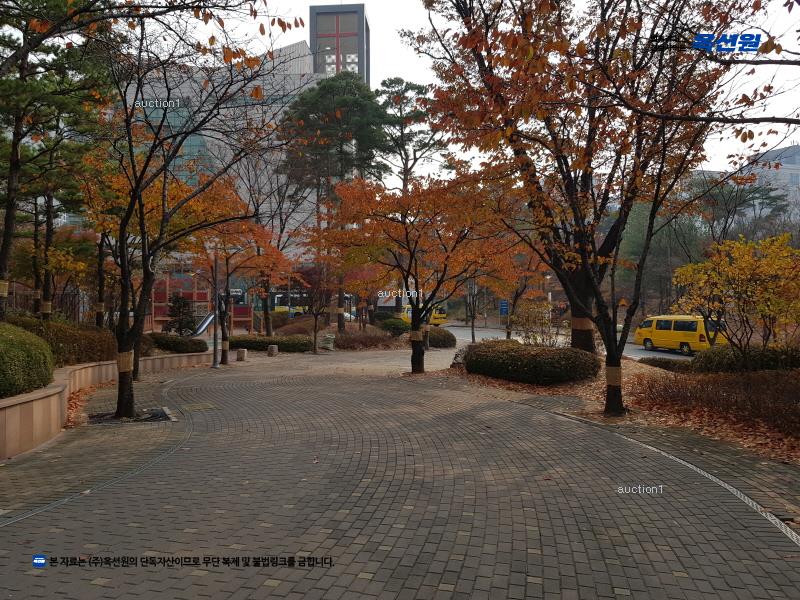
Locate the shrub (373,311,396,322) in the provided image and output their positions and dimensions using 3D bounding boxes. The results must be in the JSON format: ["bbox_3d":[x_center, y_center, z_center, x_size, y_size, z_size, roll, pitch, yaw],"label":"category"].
[{"bbox_3d":[-1.200,1.350,47.000,2.000,1.050,1.700,0,-2,0],"label":"shrub"}]

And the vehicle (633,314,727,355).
[{"bbox_3d":[15.450,1.820,33.400,1.860,1.980,4.900,1,-2,-25],"label":"vehicle"}]

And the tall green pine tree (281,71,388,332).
[{"bbox_3d":[-3.815,-5.737,35.000,6.300,15.300,6.100,0,-2,0],"label":"tall green pine tree"}]

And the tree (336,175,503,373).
[{"bbox_3d":[0.571,-0.776,17.600,4.900,5.800,4.800,0,-2,0],"label":"tree"}]

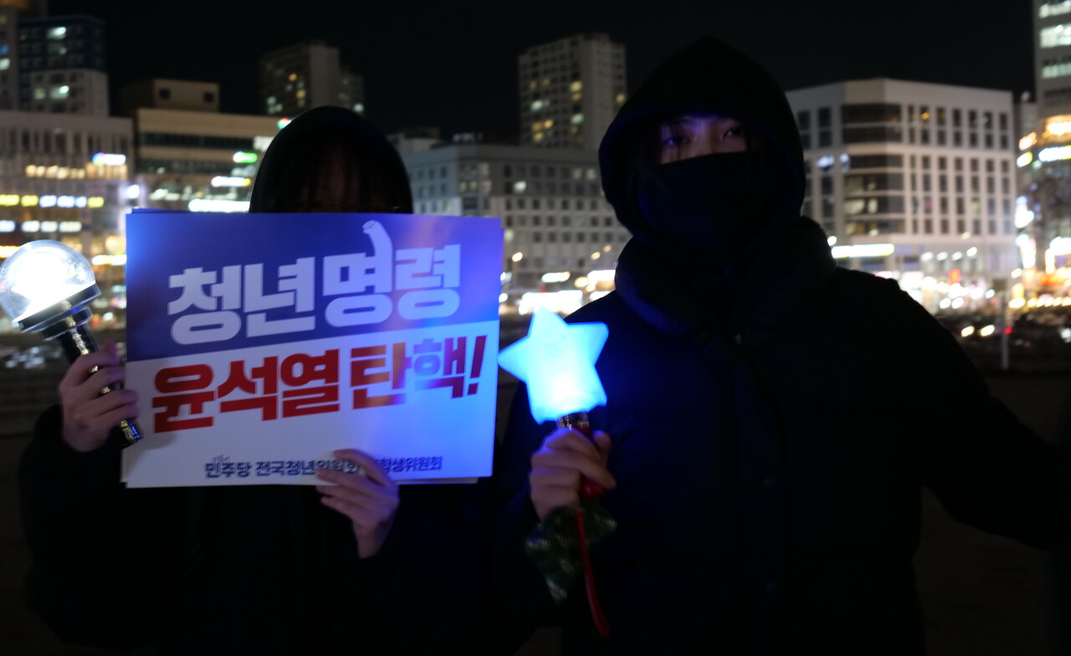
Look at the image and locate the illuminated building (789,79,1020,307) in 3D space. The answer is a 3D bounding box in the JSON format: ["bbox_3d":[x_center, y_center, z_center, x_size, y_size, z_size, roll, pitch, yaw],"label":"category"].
[{"bbox_3d":[58.486,-21.406,270.061,39.130,37.373,32.000,-3,1,-38],"label":"illuminated building"}]

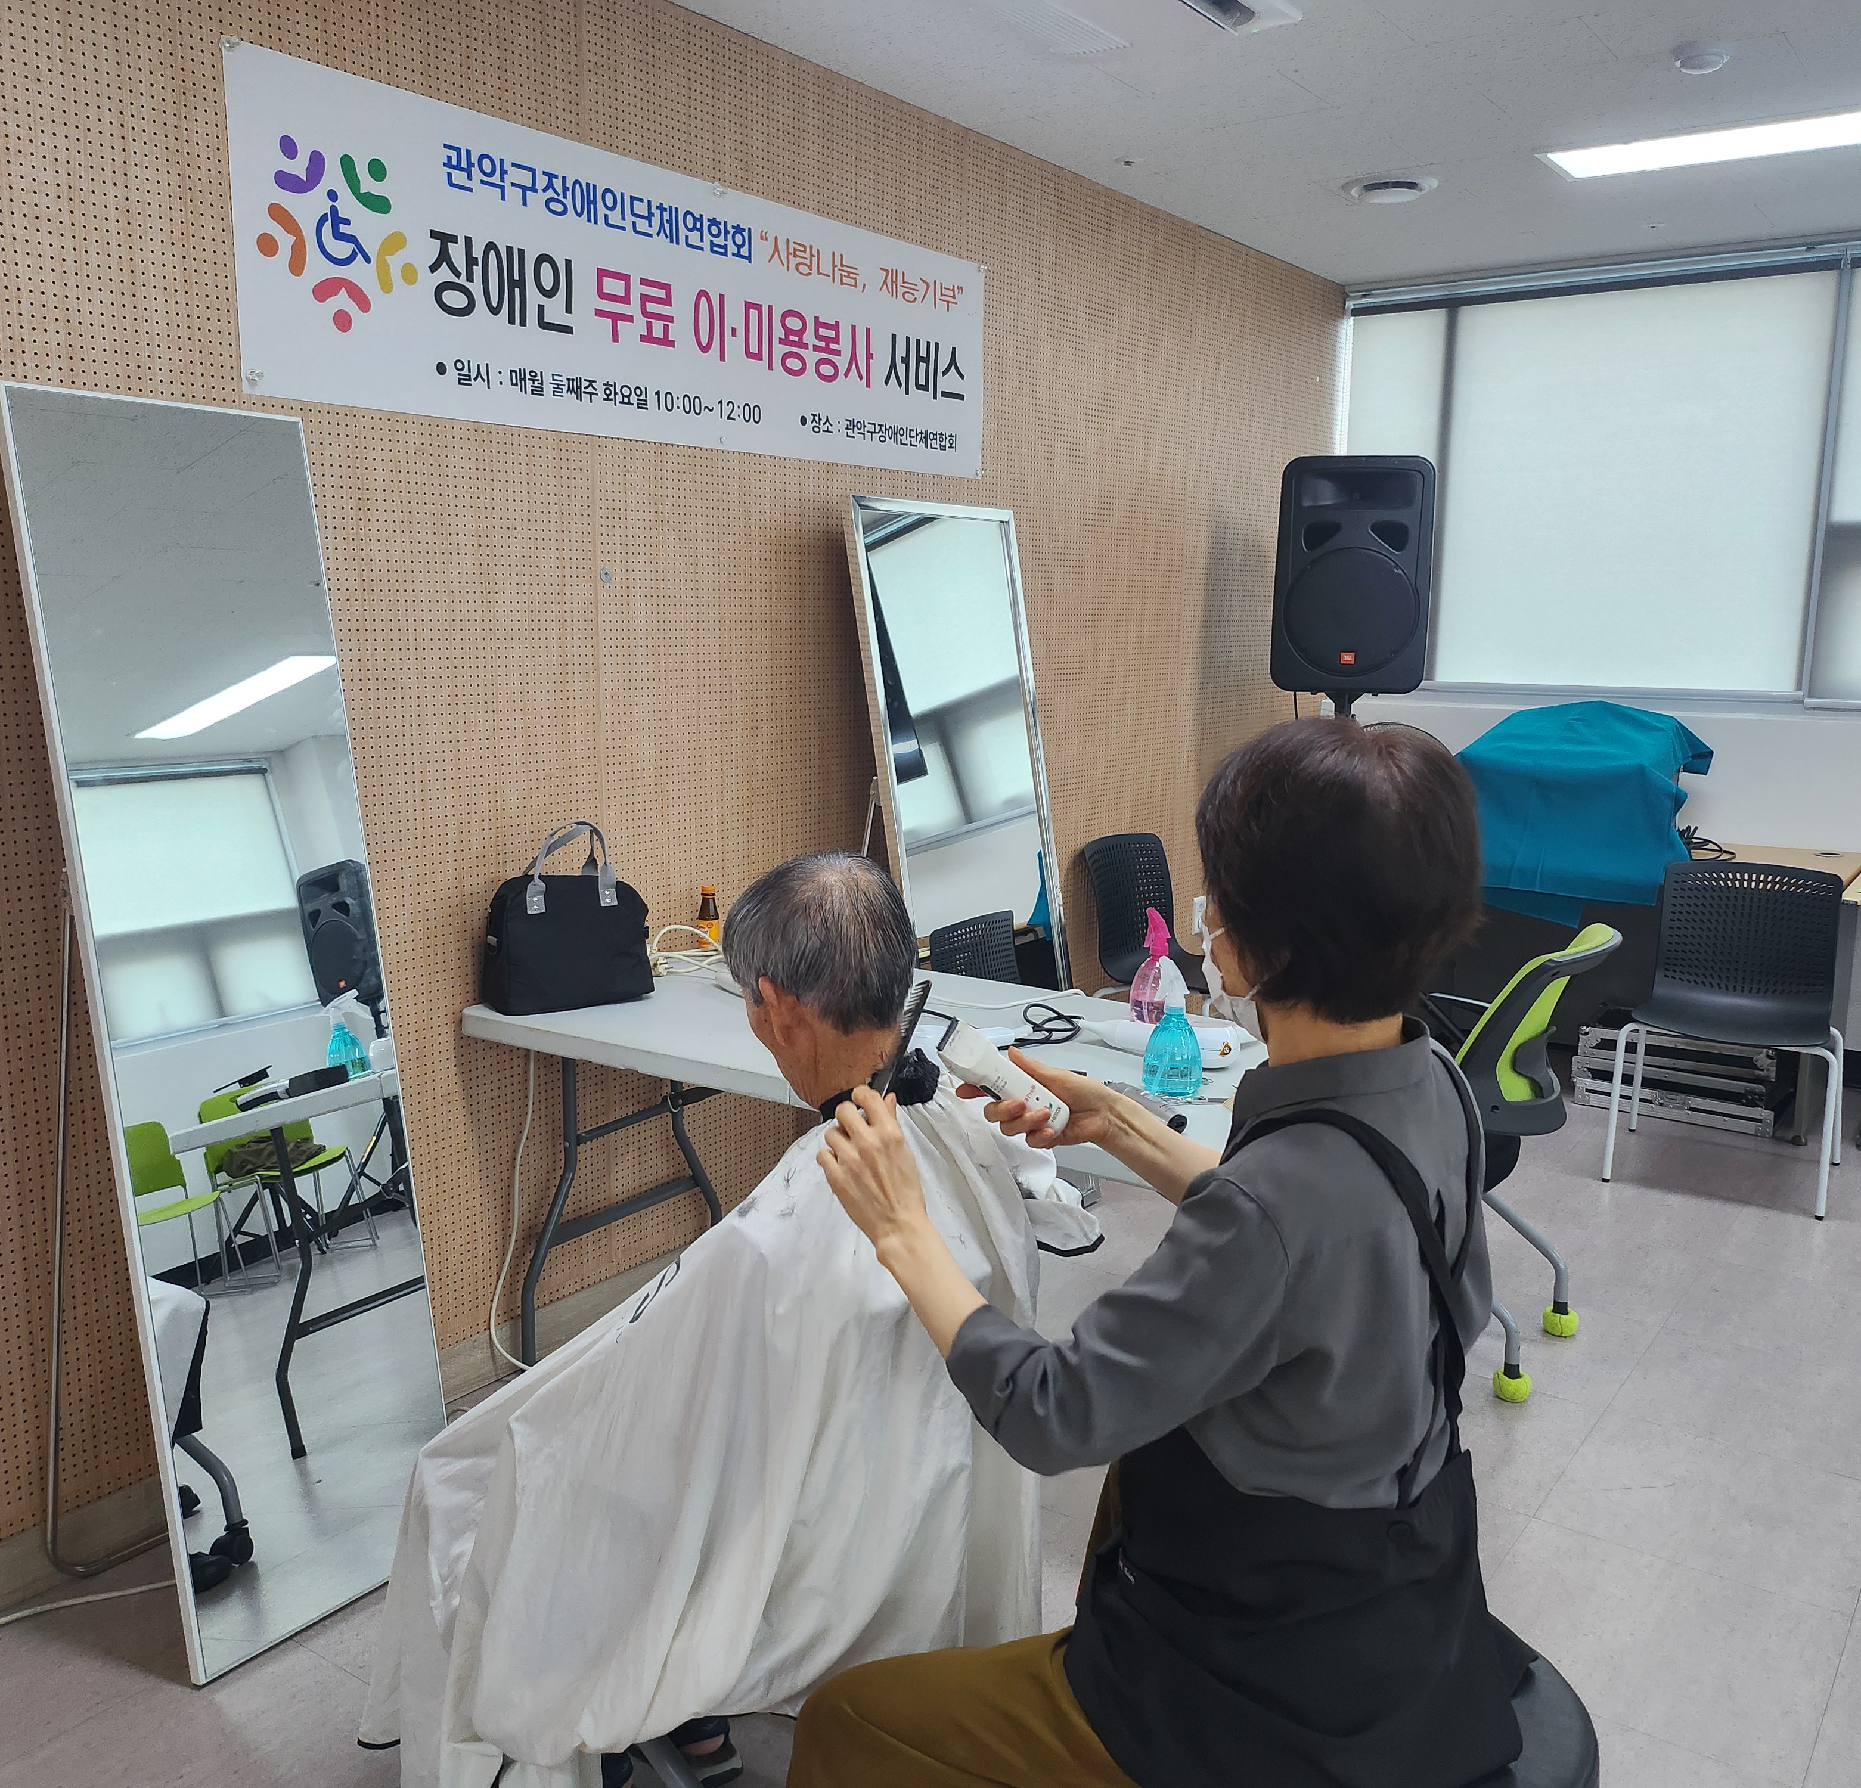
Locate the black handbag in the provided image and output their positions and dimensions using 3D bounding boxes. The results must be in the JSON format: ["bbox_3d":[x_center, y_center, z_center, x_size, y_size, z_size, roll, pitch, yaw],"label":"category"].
[{"bbox_3d":[-0.672,0.033,3.029,0.302,0.324,0.140,-7,13,-38],"label":"black handbag"}]

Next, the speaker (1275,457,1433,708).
[{"bbox_3d":[1.295,-0.976,5.072,0.440,0.680,0.400,3,10,14],"label":"speaker"}]

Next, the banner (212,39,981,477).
[{"bbox_3d":[-0.446,-1.133,3.234,0.020,0.492,1.973,8,12,35],"label":"banner"}]

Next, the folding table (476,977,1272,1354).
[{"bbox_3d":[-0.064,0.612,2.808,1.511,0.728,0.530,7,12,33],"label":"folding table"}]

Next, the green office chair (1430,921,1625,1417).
[{"bbox_3d":[1.005,0.478,3.289,0.580,0.851,0.530,7,12,34],"label":"green office chair"}]

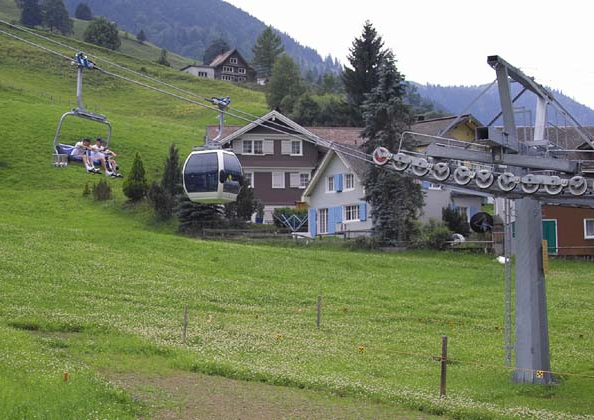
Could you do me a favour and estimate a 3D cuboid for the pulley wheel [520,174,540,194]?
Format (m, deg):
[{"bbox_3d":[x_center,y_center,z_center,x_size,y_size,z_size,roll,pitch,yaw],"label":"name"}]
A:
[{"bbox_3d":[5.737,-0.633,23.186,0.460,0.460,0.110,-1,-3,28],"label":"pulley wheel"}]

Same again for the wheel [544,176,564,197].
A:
[{"bbox_3d":[7.102,-0.665,26.080,0.520,0.520,0.120,-2,-4,25],"label":"wheel"}]

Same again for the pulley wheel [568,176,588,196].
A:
[{"bbox_3d":[7.692,-0.648,25.830,0.520,0.520,0.120,-2,-4,25],"label":"pulley wheel"}]

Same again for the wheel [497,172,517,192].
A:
[{"bbox_3d":[5.921,-0.781,26.630,0.520,0.520,0.120,-2,-4,25],"label":"wheel"}]

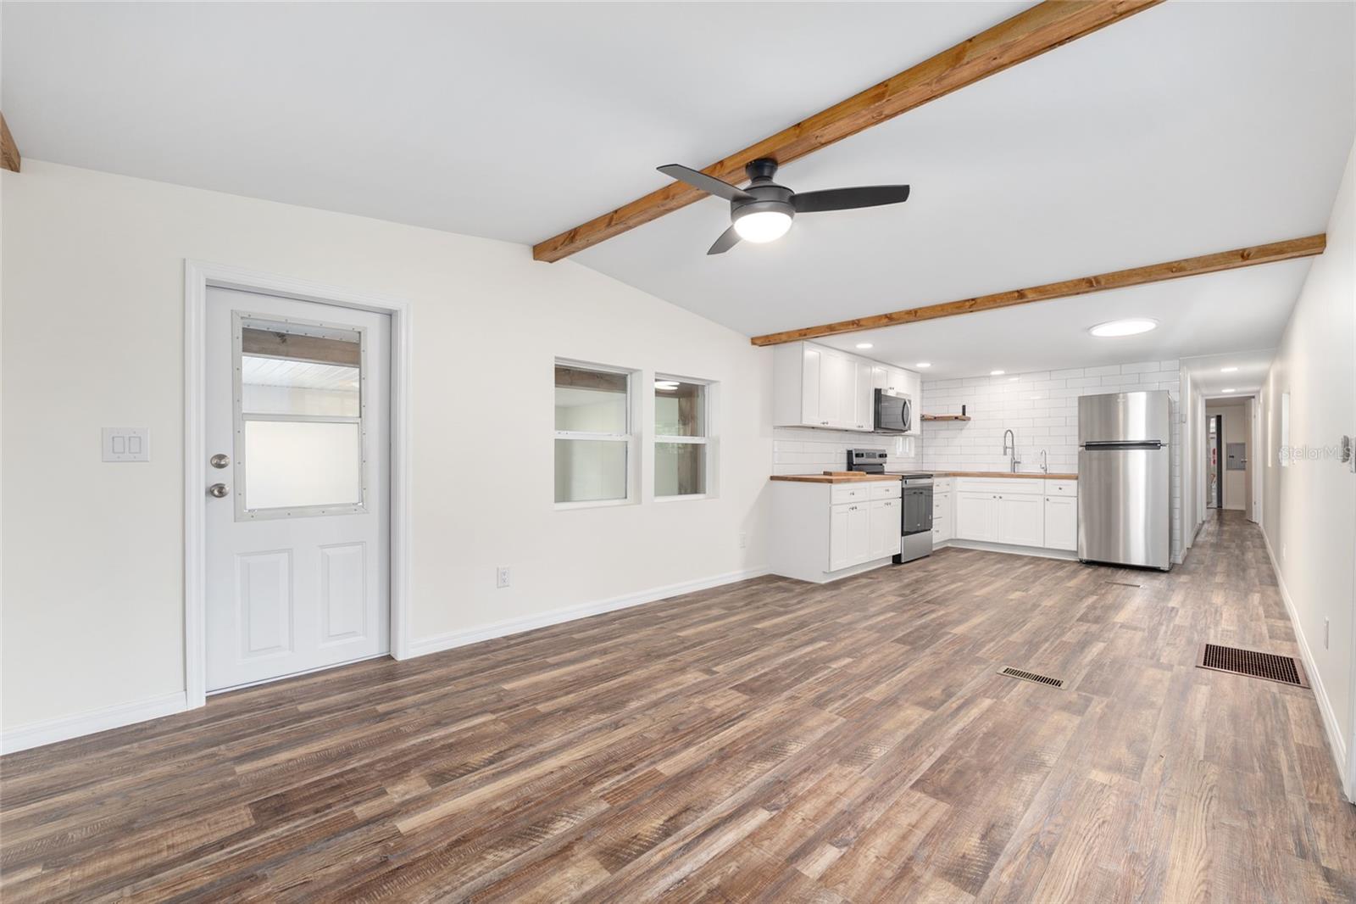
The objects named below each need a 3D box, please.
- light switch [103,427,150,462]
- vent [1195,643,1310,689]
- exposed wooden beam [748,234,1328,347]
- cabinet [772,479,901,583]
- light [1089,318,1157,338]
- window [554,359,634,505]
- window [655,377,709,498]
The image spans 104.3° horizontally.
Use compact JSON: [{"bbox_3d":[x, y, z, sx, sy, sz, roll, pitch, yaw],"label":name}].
[{"bbox_3d":[-2.339,-0.030,2.236,0.139,0.143,0.010,0,0,-41],"label":"light switch"},{"bbox_3d":[3.135,1.154,2.890,0.505,0.012,0.410,0,0,-44],"label":"vent"},{"bbox_3d":[1.898,-0.982,3.689,3.338,0.068,0.115,0,0,45],"label":"exposed wooden beam"},{"bbox_3d":[1.597,0.720,5.227,1.350,0.880,0.625,0,0,-42],"label":"cabinet"},{"bbox_3d":[3.499,-0.975,4.154,0.440,0.030,0.440,0,0,-43],"label":"light"},{"bbox_3d":[-0.615,-0.119,3.874,0.706,1.017,0.070,0,0,-41],"label":"window"},{"bbox_3d":[0.029,-0.105,4.430,0.690,0.996,0.070,0,0,-41],"label":"window"}]

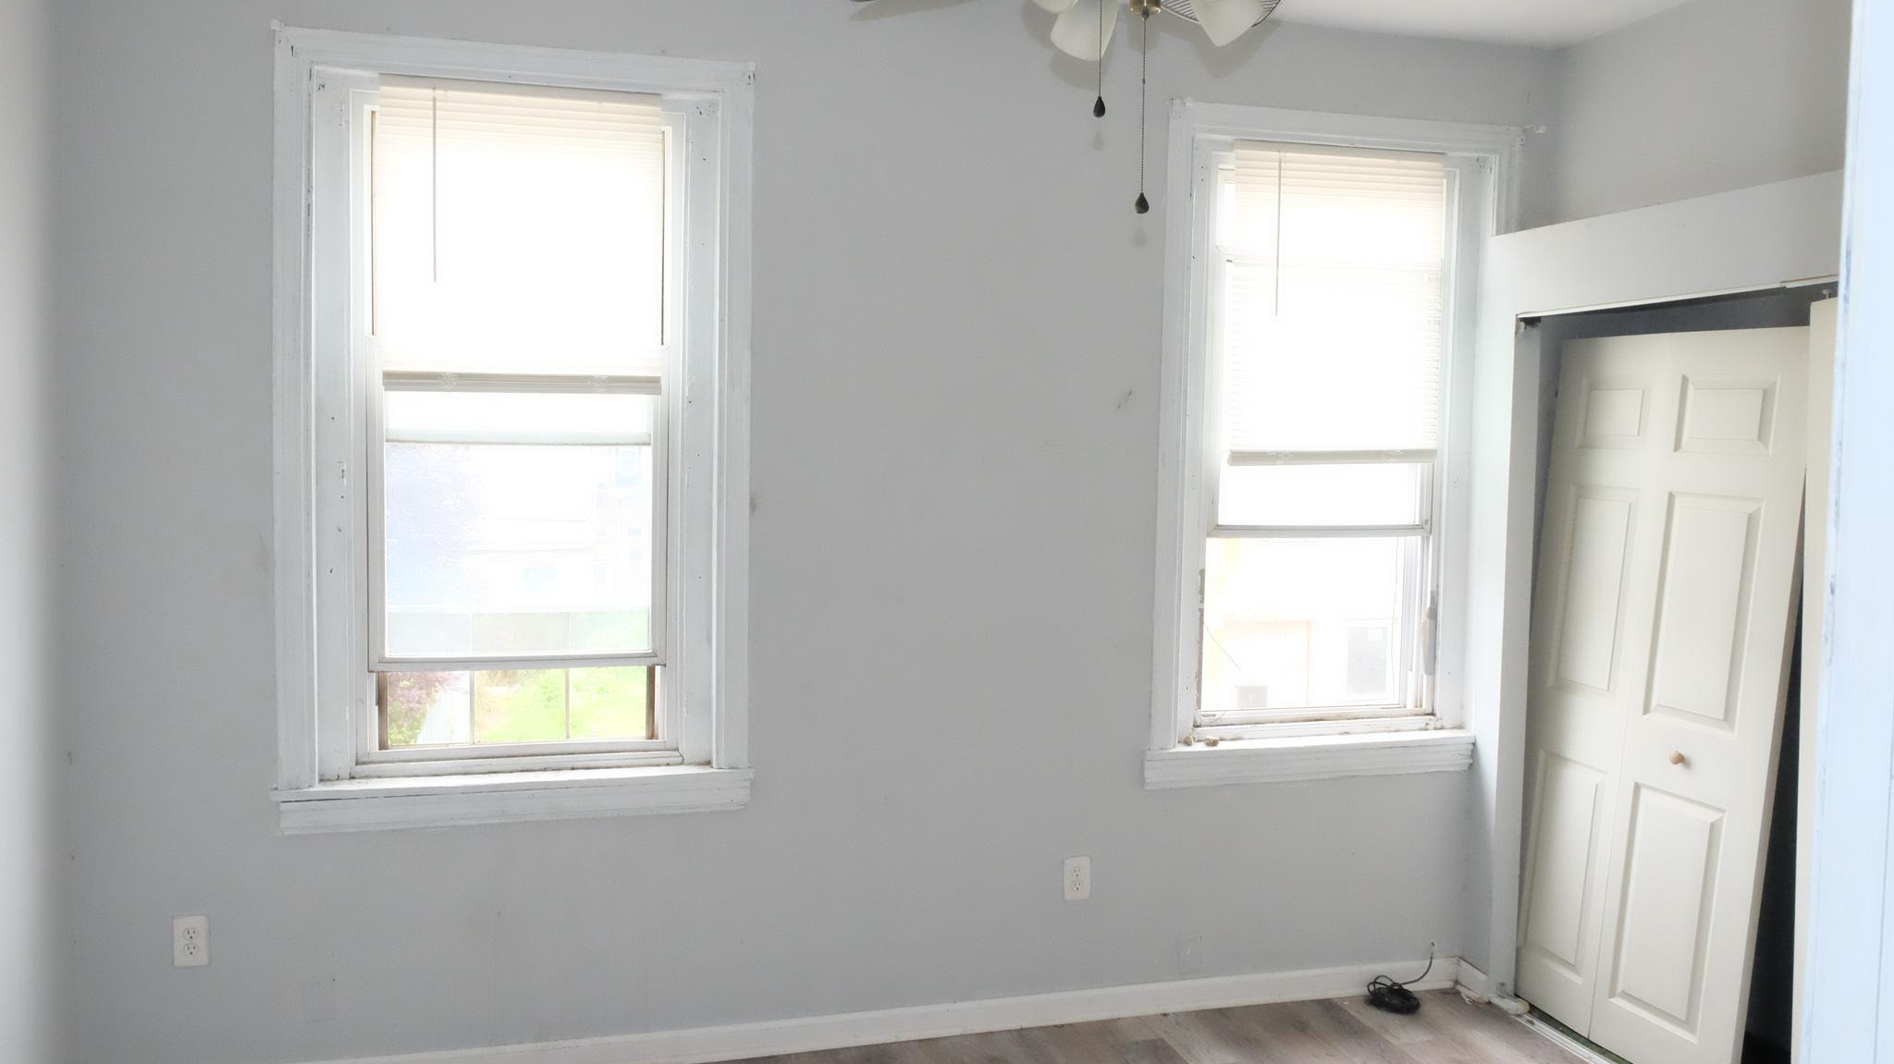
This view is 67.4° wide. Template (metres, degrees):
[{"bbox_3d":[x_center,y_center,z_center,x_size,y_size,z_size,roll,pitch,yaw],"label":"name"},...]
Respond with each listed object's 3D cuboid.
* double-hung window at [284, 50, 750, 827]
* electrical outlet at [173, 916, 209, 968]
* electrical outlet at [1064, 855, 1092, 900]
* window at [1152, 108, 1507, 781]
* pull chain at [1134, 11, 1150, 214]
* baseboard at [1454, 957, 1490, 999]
[{"bbox_3d":[-1.066,-0.232,3.579,1.156,1.926,0.100,0,4,-15],"label":"double-hung window"},{"bbox_3d":[-1.837,0.998,3.452,0.077,0.124,0.009,0,4,-15],"label":"electrical outlet"},{"bbox_3d":[0.374,0.991,4.046,0.077,0.121,0.009,0,4,-15],"label":"electrical outlet"},{"bbox_3d":[1.144,-0.234,4.173,1.156,1.930,0.100,0,4,-15],"label":"window"},{"bbox_3d":[0.310,-0.663,2.250,0.021,0.314,0.021,0,4,-15],"label":"pull chain"},{"bbox_3d":[1.603,1.374,4.325,0.016,0.097,0.150,0,4,-15],"label":"baseboard"}]

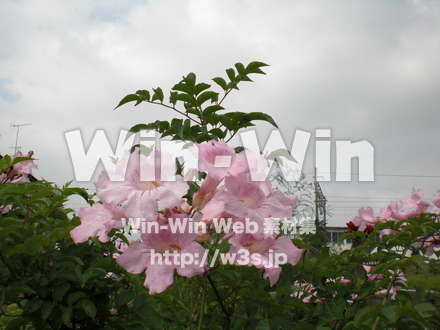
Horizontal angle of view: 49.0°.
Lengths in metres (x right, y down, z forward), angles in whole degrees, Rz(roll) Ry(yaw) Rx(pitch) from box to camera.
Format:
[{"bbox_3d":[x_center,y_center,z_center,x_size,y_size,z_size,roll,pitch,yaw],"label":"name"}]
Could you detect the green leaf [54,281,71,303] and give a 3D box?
[{"bbox_3d":[-0.223,0.178,0.680,0.022,0.030,0.011,16,-14,5],"label":"green leaf"}]

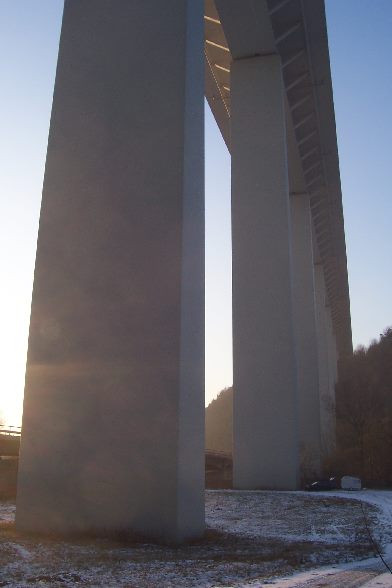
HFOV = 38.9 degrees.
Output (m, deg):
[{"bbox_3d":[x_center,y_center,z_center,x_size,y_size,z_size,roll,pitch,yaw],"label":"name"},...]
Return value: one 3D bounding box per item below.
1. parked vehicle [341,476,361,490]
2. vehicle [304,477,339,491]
[{"bbox_3d":[23.037,28.128,82.424,3.100,2.100,2.000,-2,-18,10],"label":"parked vehicle"},{"bbox_3d":[17.285,26.382,76.662,4.500,1.550,1.800,6,-19,-17],"label":"vehicle"}]

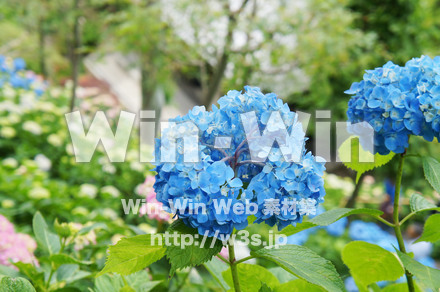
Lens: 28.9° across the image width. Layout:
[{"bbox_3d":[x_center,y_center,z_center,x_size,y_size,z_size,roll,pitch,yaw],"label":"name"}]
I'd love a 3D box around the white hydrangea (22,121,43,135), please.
[{"bbox_3d":[-1.492,-0.147,6.800,0.150,0.105,0.150,0,6,0],"label":"white hydrangea"}]

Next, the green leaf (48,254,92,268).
[{"bbox_3d":[-0.263,0.203,1.500,0.077,0.024,0.050,0,6,0],"label":"green leaf"}]

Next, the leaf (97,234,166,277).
[{"bbox_3d":[-0.097,0.122,0.955,0.082,0.018,0.048,-22,45,0],"label":"leaf"}]

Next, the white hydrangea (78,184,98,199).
[{"bbox_3d":[-0.813,0.282,5.300,0.118,0.090,0.118,0,6,0],"label":"white hydrangea"}]

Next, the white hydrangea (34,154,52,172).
[{"bbox_3d":[-1.240,0.123,6.000,0.125,0.115,0.125,0,6,0],"label":"white hydrangea"}]

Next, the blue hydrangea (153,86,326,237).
[{"bbox_3d":[0.022,0.017,0.960,0.190,0.163,0.170,0,5,0],"label":"blue hydrangea"}]

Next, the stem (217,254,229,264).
[{"bbox_3d":[0.003,0.126,0.950,0.016,0.005,0.005,37,0,0],"label":"stem"}]

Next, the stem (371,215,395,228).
[{"bbox_3d":[0.200,0.093,1.050,0.031,0.006,0.006,30,0,3],"label":"stem"}]

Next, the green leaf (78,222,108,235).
[{"bbox_3d":[-0.237,0.154,1.600,0.058,0.022,0.042,2,6,22],"label":"green leaf"}]

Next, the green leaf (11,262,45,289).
[{"bbox_3d":[-0.338,0.228,1.500,0.058,0.042,0.050,0,6,0],"label":"green leaf"}]

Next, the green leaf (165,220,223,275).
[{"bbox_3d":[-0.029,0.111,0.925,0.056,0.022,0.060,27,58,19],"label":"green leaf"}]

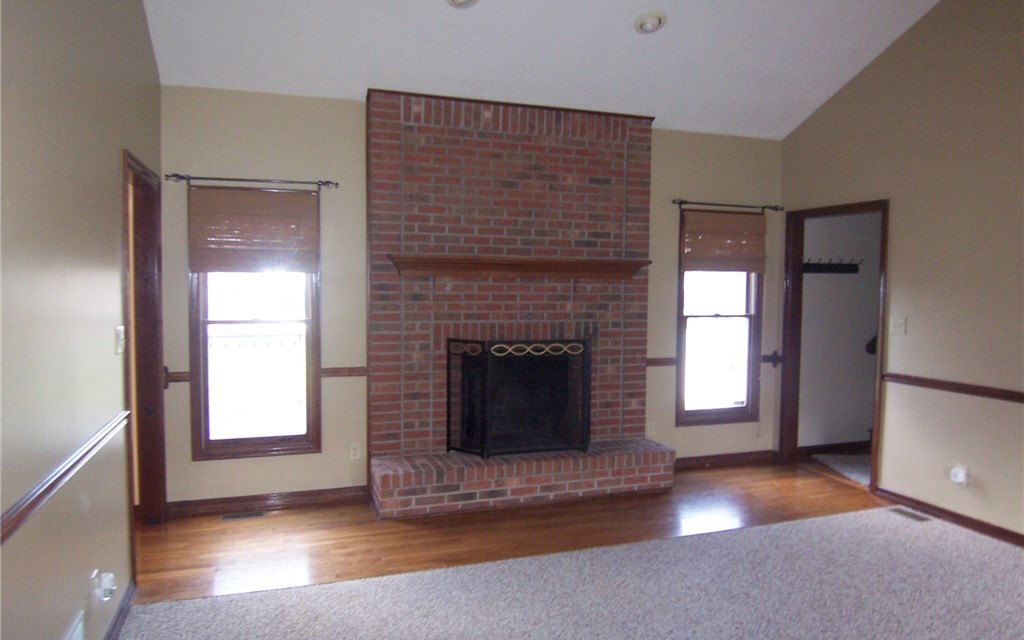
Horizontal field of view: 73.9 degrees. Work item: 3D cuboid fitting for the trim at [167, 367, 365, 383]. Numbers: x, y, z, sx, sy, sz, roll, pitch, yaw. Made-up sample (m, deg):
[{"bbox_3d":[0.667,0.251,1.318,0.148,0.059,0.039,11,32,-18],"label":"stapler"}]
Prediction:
[{"bbox_3d":[-1.571,0.359,4.439,1.230,0.062,0.025,-1,3,-19],"label":"trim"}]

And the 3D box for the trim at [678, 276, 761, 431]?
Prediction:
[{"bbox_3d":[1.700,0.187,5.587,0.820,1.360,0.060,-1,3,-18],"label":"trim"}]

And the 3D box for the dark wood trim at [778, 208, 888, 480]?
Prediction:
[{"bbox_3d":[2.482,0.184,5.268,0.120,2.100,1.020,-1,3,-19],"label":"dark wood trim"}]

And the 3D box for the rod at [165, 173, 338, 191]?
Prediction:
[{"bbox_3d":[-1.641,-0.873,4.346,1.030,0.070,0.090,-1,3,-18],"label":"rod"}]

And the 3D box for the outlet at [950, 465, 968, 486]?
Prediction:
[{"bbox_3d":[2.778,0.966,4.224,0.042,0.116,0.072,-1,3,-19],"label":"outlet"}]

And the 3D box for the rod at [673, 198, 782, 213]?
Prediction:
[{"bbox_3d":[1.750,-0.916,5.465,1.064,0.055,0.080,-1,3,-19],"label":"rod"}]

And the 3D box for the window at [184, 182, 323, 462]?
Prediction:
[{"bbox_3d":[-1.654,0.024,4.426,0.790,1.750,0.100,-1,3,-19],"label":"window"}]

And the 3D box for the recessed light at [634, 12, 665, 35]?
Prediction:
[{"bbox_3d":[0.854,-1.842,4.205,0.205,0.050,0.205,-1,-20,-18],"label":"recessed light"}]

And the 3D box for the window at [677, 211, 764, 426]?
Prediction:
[{"bbox_3d":[1.699,-0.009,5.586,0.810,1.740,0.090,-1,3,-18],"label":"window"}]

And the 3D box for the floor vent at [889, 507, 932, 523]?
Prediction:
[{"bbox_3d":[2.646,1.298,4.559,0.110,0.020,0.270,-1,3,-18],"label":"floor vent"}]

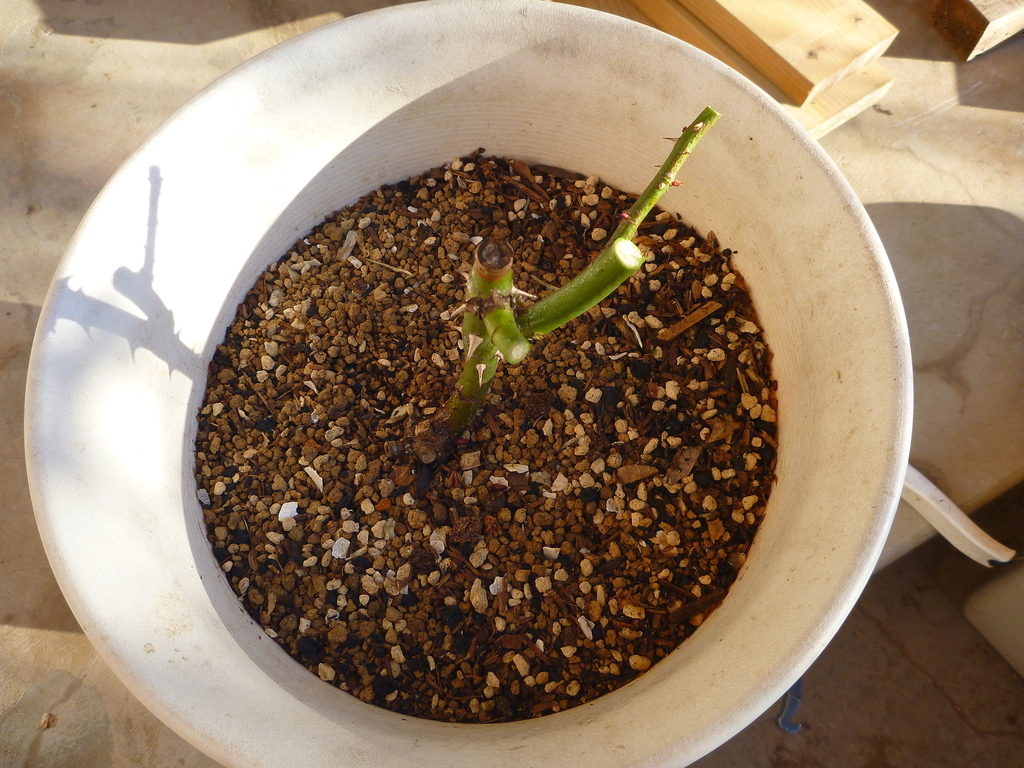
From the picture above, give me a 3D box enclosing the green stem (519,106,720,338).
[{"bbox_3d":[0.037,-0.047,0.270,0.097,0.018,0.031,-46,42,19],"label":"green stem"}]

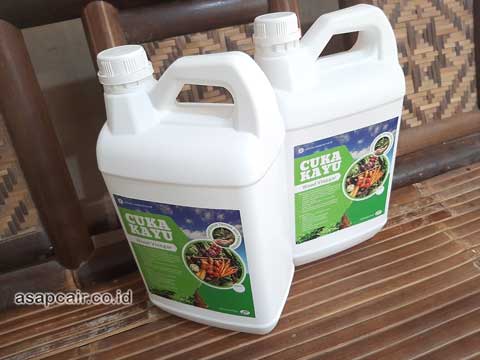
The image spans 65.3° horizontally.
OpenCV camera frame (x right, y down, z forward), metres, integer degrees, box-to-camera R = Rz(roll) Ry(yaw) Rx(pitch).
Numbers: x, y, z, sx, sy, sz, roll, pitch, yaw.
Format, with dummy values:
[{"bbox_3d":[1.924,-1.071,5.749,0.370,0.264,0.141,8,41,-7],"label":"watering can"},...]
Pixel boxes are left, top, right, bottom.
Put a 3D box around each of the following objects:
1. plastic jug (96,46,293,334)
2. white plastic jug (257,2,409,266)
[{"bbox_3d":[-0.041,0.013,0.436,0.180,0.323,0.133,5,35,20],"label":"plastic jug"},{"bbox_3d":[0.116,-0.065,0.527,0.180,0.323,0.133,-16,34,-12],"label":"white plastic jug"}]

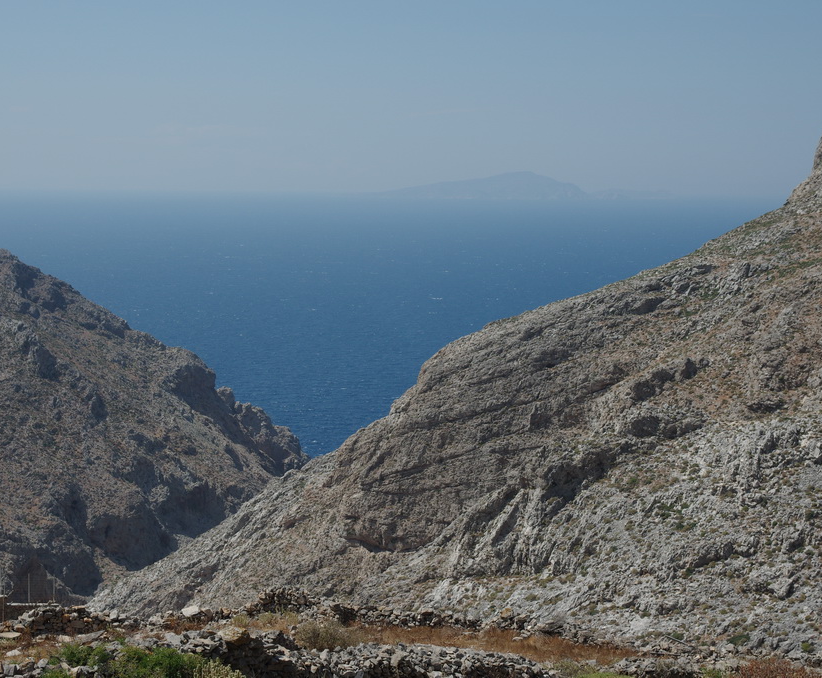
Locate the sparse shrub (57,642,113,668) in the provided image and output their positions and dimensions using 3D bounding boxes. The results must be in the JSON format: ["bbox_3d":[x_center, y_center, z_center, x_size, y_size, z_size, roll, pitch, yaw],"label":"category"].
[{"bbox_3d":[-7.212,6.969,37.500,1.220,0.520,1.000,0,5,0],"label":"sparse shrub"}]

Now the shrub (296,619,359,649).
[{"bbox_3d":[-2.035,7.201,41.500,1.650,0.700,1.350,0,5,0],"label":"shrub"}]

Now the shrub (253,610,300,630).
[{"bbox_3d":[-3.633,7.604,46.000,1.220,0.480,0.950,0,5,0],"label":"shrub"}]

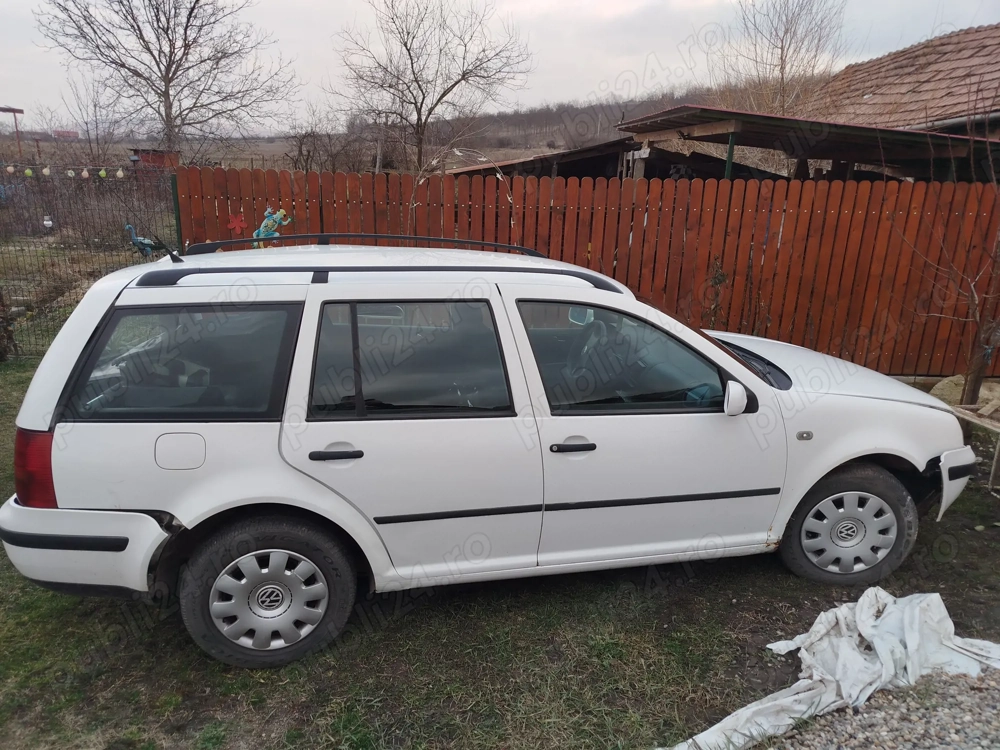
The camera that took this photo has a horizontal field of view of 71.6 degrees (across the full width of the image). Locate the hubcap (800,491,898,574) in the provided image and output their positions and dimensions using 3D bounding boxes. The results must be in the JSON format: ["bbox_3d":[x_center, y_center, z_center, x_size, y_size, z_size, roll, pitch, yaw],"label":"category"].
[{"bbox_3d":[1.563,0.706,3.113,0.410,0.410,0.055,3,17,4],"label":"hubcap"}]

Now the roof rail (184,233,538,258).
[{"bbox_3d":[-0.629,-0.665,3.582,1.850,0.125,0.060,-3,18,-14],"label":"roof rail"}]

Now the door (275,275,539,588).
[{"bbox_3d":[-0.316,0.222,2.576,0.955,1.100,0.250,-3,18,-14],"label":"door"}]

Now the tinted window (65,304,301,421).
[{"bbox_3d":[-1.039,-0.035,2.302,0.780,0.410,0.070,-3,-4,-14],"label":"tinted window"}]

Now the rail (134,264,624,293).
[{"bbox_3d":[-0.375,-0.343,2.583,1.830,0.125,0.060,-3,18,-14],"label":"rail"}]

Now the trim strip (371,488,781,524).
[{"bbox_3d":[0.362,0.501,2.702,1.690,0.034,0.025,-1,17,-14],"label":"trim strip"}]

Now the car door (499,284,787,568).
[{"bbox_3d":[0.579,0.196,2.800,1.195,1.115,0.250,-3,18,-14],"label":"car door"}]

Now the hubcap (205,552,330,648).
[{"bbox_3d":[-0.838,0.817,2.528,0.410,0.410,0.055,-3,18,-14],"label":"hubcap"}]

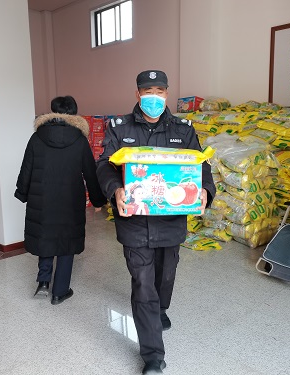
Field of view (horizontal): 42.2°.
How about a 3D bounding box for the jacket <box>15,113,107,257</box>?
[{"bbox_3d":[-0.650,-0.014,2.934,0.700,1.100,0.460,1,9,8],"label":"jacket"}]

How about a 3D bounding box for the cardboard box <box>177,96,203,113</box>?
[{"bbox_3d":[0.797,-1.428,6.524,0.260,0.255,0.380,-10,13,-43],"label":"cardboard box"}]

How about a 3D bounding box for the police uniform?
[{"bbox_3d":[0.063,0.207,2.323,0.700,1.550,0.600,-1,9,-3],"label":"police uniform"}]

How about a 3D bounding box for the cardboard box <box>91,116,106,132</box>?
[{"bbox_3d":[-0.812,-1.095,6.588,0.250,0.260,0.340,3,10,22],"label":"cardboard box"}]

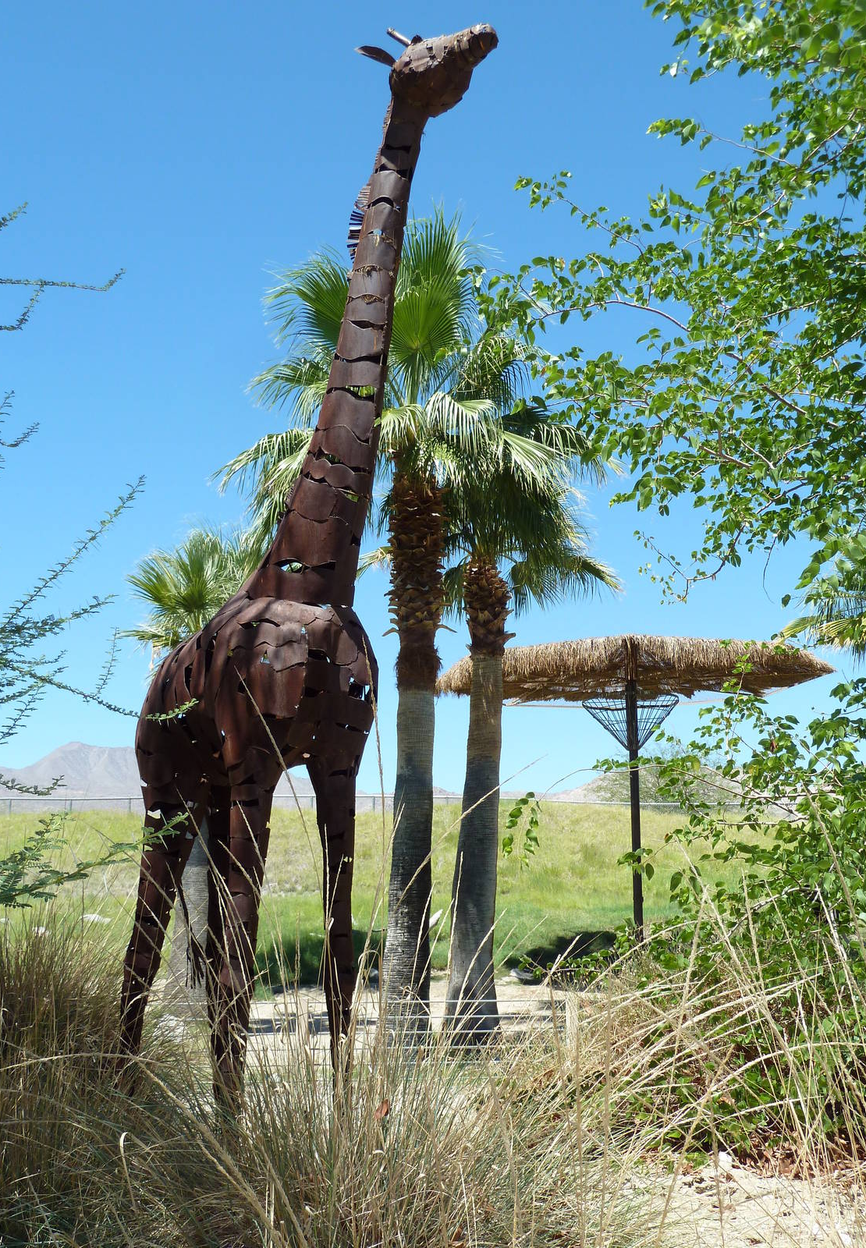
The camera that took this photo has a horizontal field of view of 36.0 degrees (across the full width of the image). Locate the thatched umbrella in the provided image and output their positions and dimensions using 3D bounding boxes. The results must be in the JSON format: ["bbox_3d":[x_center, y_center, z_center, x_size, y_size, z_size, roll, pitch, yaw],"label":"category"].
[{"bbox_3d":[2.913,2.312,18.875,5.701,4.329,5.300,0,-9,0],"label":"thatched umbrella"}]

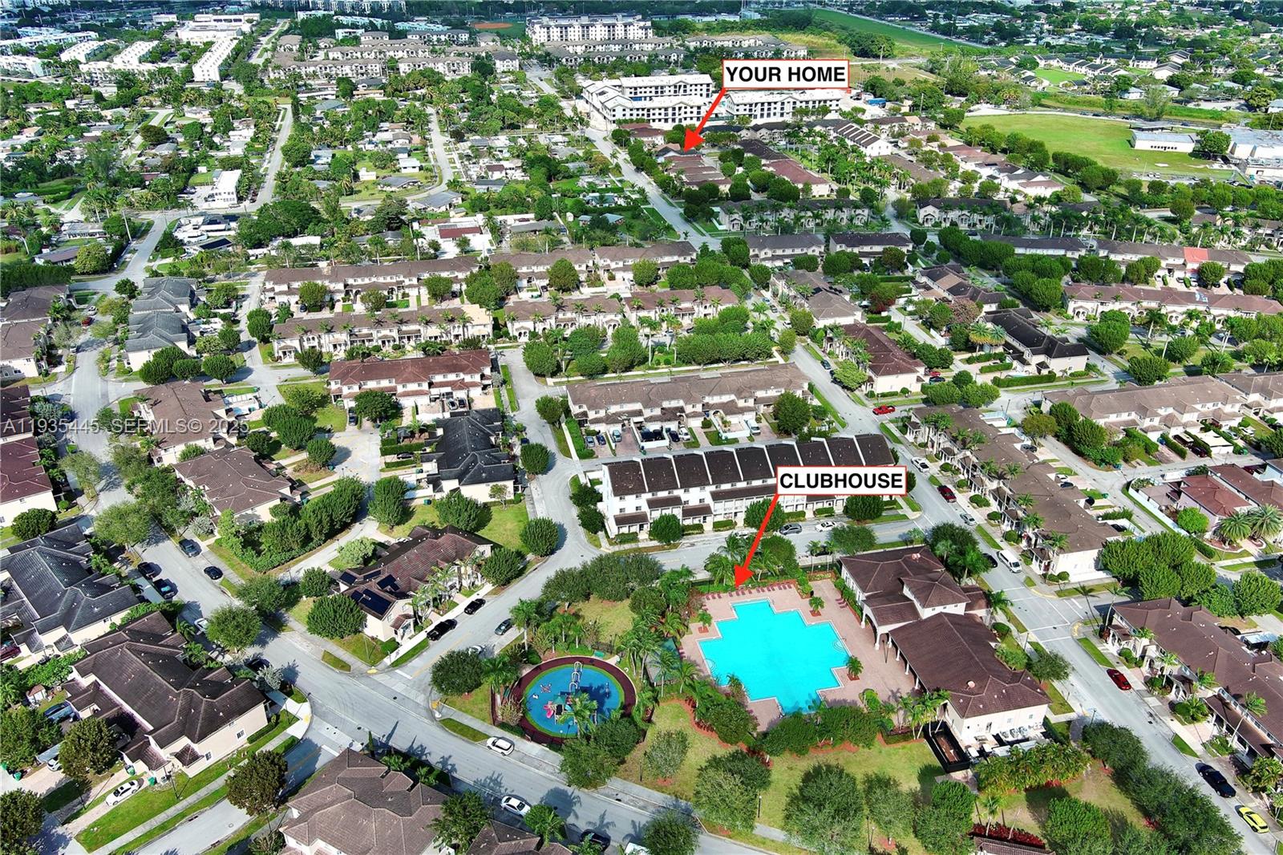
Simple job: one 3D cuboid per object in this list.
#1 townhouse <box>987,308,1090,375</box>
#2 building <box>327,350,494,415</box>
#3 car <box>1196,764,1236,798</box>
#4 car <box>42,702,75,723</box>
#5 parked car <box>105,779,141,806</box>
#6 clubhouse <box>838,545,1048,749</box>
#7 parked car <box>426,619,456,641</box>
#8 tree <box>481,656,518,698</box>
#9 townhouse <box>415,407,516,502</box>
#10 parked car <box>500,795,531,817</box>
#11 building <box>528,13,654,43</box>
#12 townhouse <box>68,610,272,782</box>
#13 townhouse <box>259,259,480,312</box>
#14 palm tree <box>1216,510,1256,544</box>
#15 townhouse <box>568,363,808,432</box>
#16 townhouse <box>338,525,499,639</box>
[{"bbox_3d":[110.760,-25.956,298.900,20.000,8.800,37.600,-6,28,-11],"label":"townhouse"},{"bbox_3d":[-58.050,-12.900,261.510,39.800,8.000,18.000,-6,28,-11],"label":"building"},{"bbox_3d":[86.488,52.926,155.164,2.000,1.850,5.750,-6,28,-10],"label":"car"},{"bbox_3d":[-89.410,43.820,158.800,1.900,1.600,4.600,19,33,33],"label":"car"},{"bbox_3d":[-74.250,51.961,147.482,1.820,1.450,4.700,22,35,36],"label":"parked car"},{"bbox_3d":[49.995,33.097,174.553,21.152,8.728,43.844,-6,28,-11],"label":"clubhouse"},{"bbox_3d":[-36.353,36.696,187.814,2.000,1.850,5.600,17,32,30],"label":"parked car"},{"bbox_3d":[-22.030,39.780,159.970,5.500,7.300,5.500,-6,28,-11],"label":"tree"},{"bbox_3d":[-40.243,5.358,240.602,20.000,8.800,37.600,-6,28,-11],"label":"townhouse"},{"bbox_3d":[-17.320,52.060,142.530,4.750,1.450,1.850,12,30,23],"label":"parked car"},{"bbox_3d":[-44.010,-340.730,885.680,103.000,18.000,52.000,-6,28,-11],"label":"building"},{"bbox_3d":[-79.853,42.638,169.463,37.600,8.800,20.000,21,34,35],"label":"townhouse"},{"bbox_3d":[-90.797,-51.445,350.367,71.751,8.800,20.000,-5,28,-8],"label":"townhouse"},{"bbox_3d":[120.832,21.052,210.405,7.700,7.000,7.700,-6,28,-10],"label":"palm tree"},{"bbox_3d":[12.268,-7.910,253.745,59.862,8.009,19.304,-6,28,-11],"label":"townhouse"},{"bbox_3d":[-42.854,26.362,188.926,21.049,8.009,27.826,18,33,30],"label":"townhouse"}]

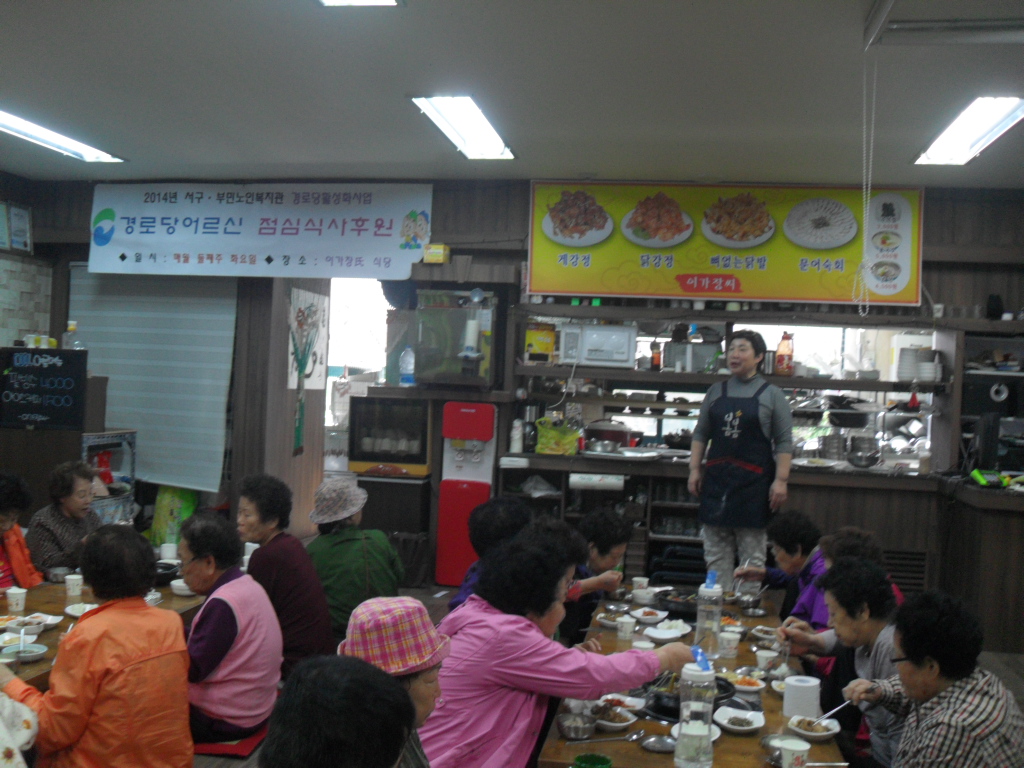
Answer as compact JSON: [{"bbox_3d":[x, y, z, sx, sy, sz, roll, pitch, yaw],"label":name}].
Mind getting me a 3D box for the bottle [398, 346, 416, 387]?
[{"bbox_3d":[-0.690,-0.116,6.864,0.100,0.270,0.098,2,0,10],"label":"bottle"}]

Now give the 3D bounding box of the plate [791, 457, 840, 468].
[{"bbox_3d":[1.811,0.469,6.179,0.285,0.035,0.270,2,0,10],"label":"plate"}]

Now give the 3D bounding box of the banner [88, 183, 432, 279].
[{"bbox_3d":[-1.678,-1.013,6.808,2.350,0.610,0.030,2,0,10],"label":"banner"}]

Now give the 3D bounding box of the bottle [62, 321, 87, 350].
[{"bbox_3d":[-2.531,-0.218,5.961,0.108,0.290,0.105,2,0,10],"label":"bottle"}]

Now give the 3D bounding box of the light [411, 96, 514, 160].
[{"bbox_3d":[-0.223,-1.282,5.407,0.285,0.070,1.245,2,0,10],"label":"light"}]

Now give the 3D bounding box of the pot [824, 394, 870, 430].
[{"bbox_3d":[2.071,0.170,6.392,0.280,0.200,0.260,2,0,10],"label":"pot"}]

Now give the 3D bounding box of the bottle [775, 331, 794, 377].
[{"bbox_3d":[1.634,-0.179,6.196,0.100,0.268,0.085,2,0,10],"label":"bottle"}]

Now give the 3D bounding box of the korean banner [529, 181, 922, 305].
[{"bbox_3d":[1.263,-0.855,6.306,2.330,0.710,0.040,2,0,10],"label":"korean banner"}]

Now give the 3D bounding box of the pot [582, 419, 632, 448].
[{"bbox_3d":[0.620,0.331,6.789,0.310,0.205,0.290,2,0,10],"label":"pot"}]

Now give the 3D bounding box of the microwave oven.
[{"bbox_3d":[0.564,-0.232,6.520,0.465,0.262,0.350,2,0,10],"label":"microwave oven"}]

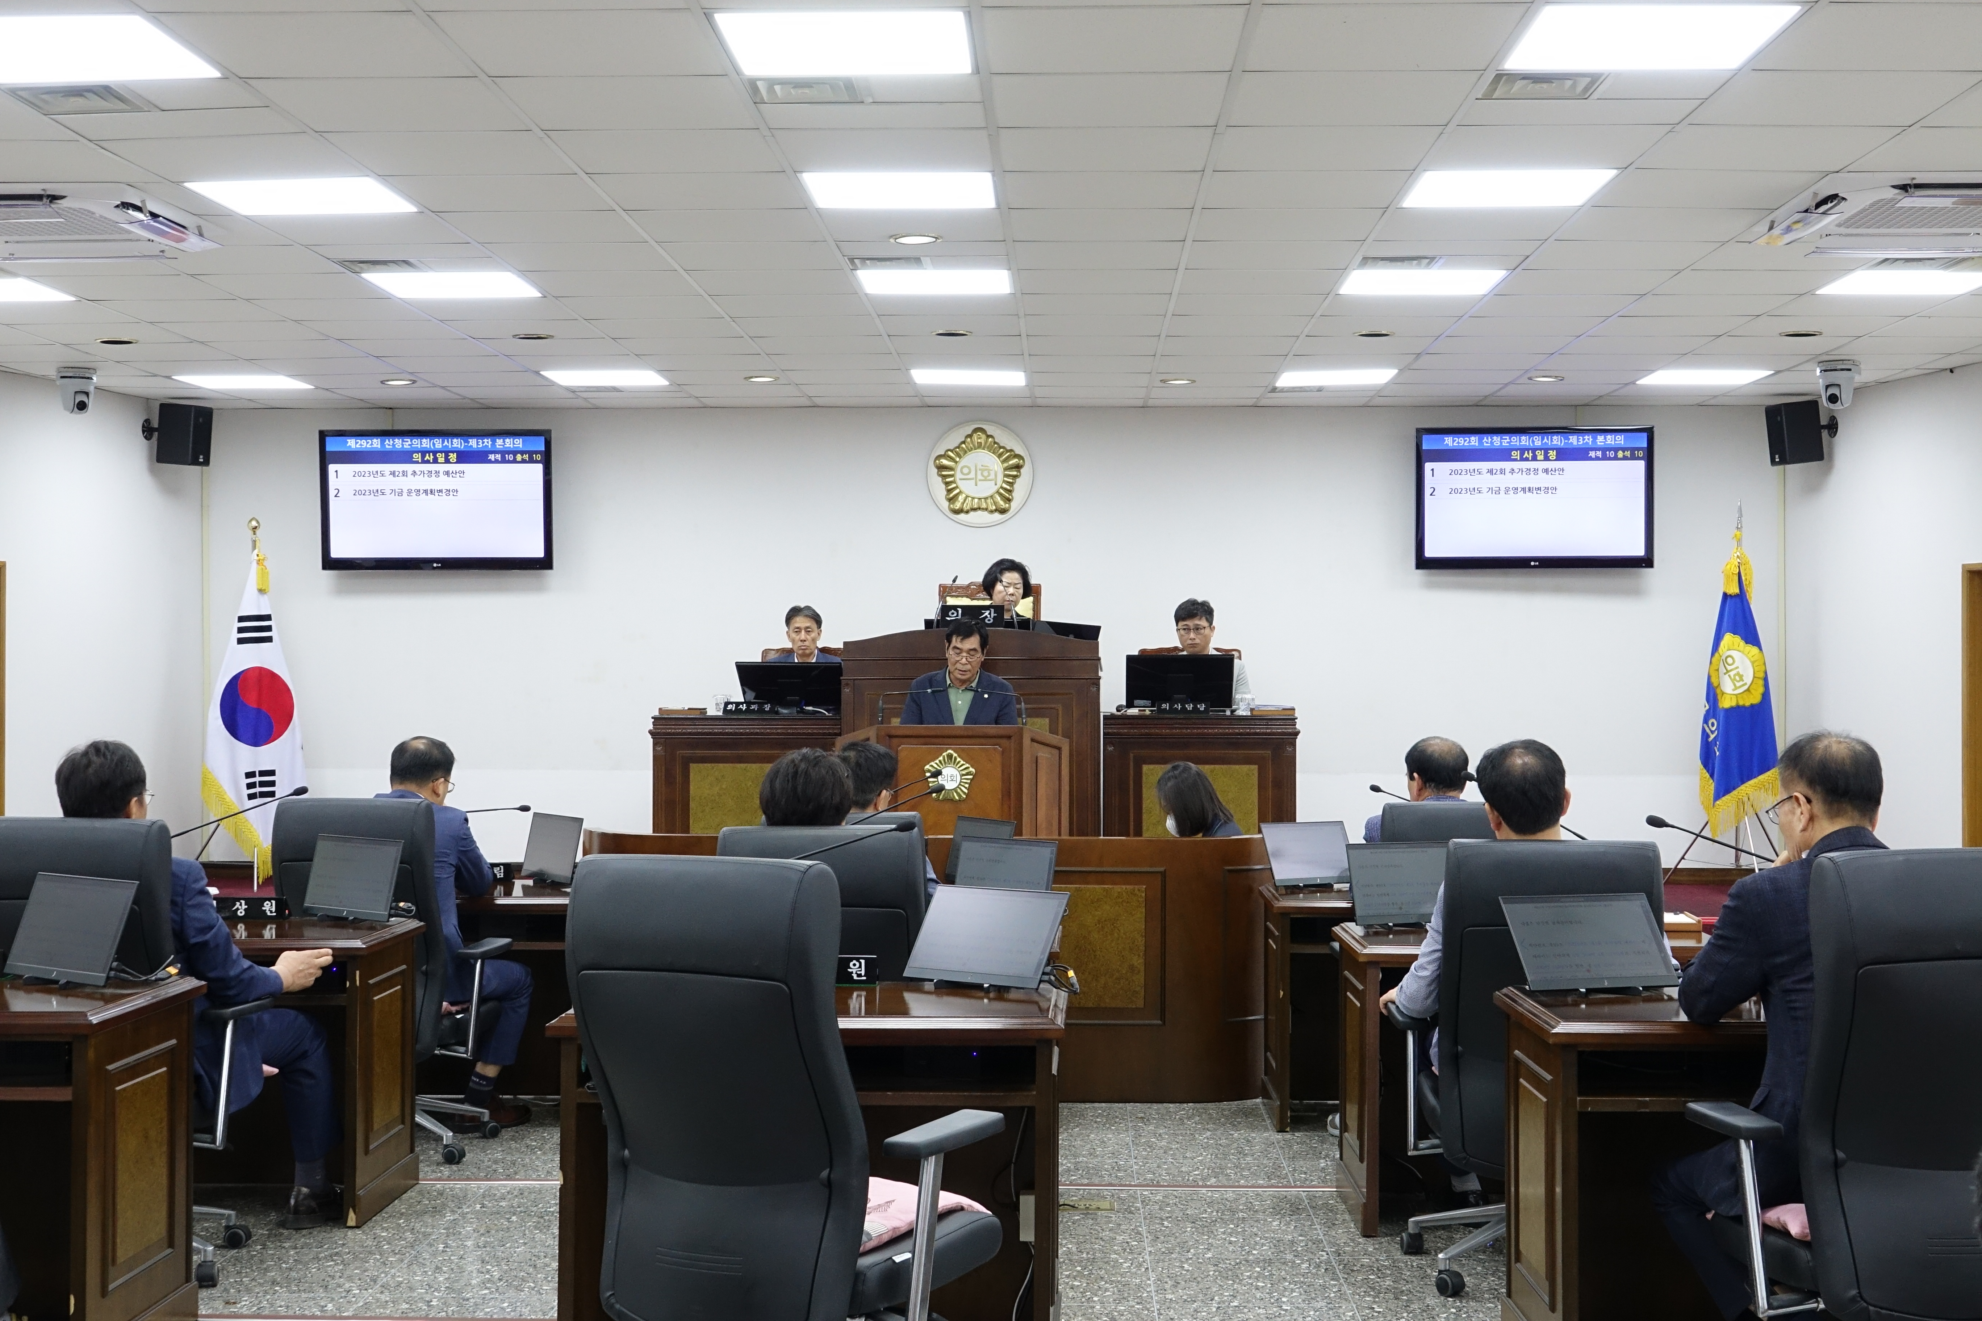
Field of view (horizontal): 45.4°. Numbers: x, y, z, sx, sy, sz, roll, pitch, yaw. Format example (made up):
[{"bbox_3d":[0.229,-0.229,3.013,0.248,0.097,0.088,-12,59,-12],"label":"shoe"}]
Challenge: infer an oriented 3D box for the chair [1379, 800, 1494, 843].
[{"bbox_3d":[1.380,0.967,7.200,0.670,1.085,0.680,0,0,-3],"label":"chair"}]

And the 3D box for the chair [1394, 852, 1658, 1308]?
[{"bbox_3d":[1.280,0.930,5.630,0.650,1.070,0.660,0,0,-4],"label":"chair"}]

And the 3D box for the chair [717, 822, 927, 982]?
[{"bbox_3d":[-0.374,0.916,5.850,0.670,1.085,0.680,0,0,5],"label":"chair"}]

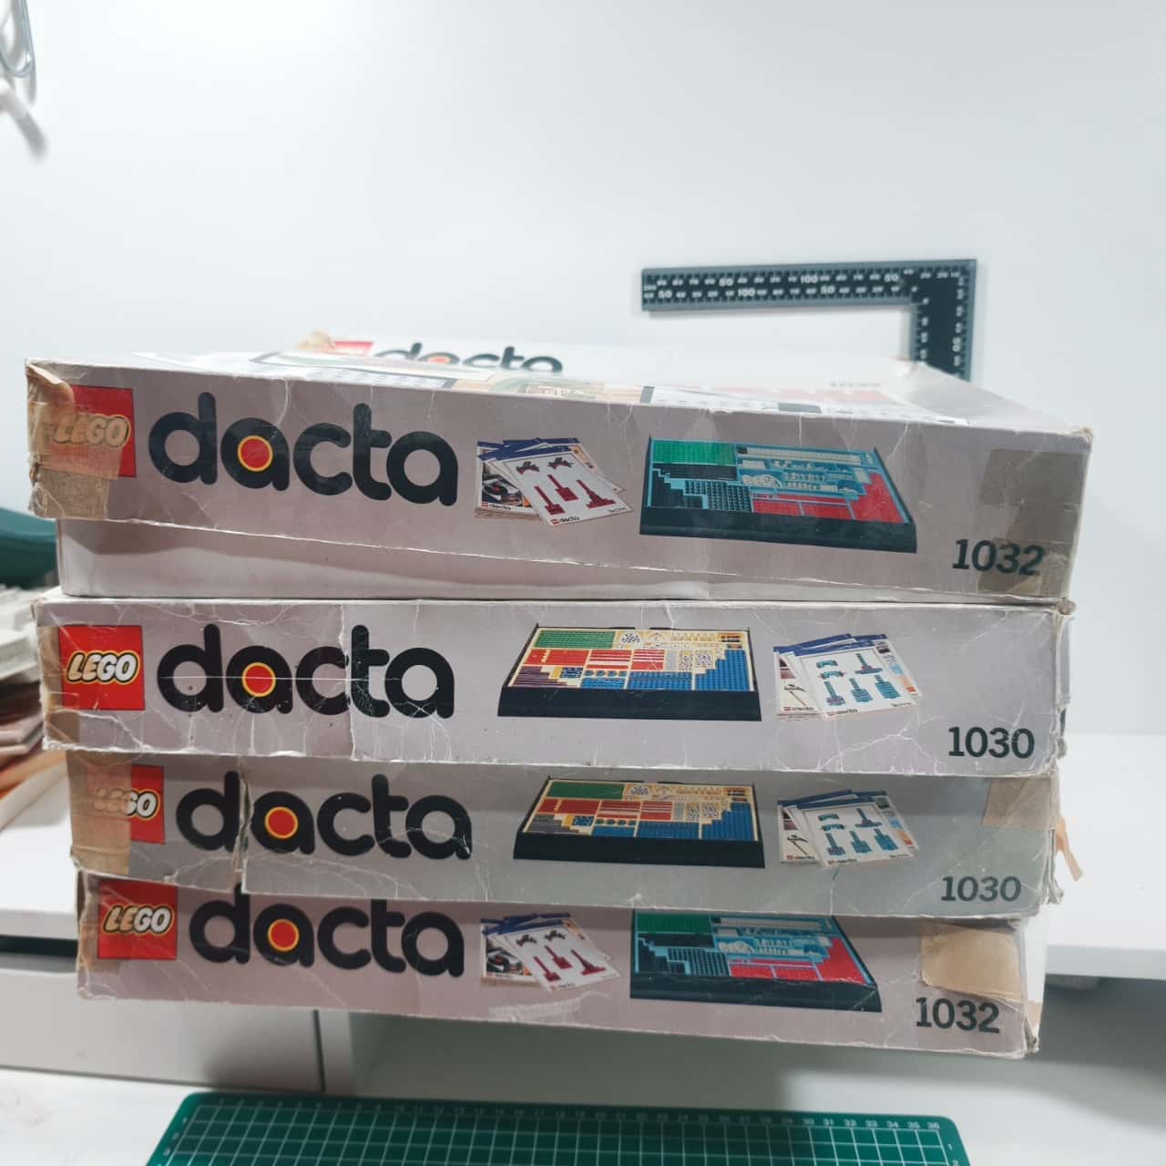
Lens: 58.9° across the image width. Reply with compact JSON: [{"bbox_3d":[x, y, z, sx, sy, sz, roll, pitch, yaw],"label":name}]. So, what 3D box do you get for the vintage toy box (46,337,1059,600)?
[{"bbox_3d":[-0.004,-0.073,0.505,0.380,0.083,0.285,3,14,5],"label":"vintage toy box"}]

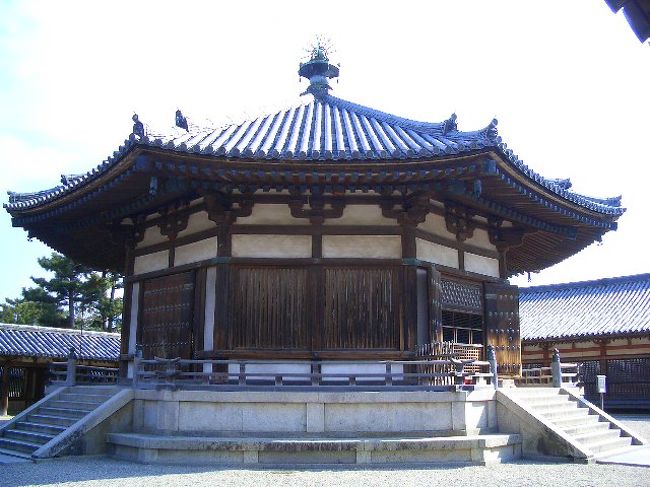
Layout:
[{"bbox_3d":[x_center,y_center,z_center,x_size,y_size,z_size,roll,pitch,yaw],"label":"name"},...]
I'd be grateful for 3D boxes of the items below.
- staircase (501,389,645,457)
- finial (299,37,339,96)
[{"bbox_3d":[5.908,4.217,15.556,2.106,1.400,3.400,-11,-16,43],"label":"staircase"},{"bbox_3d":[-0.218,-6.421,23.894,1.420,2.372,1.420,0,-11,-1],"label":"finial"}]

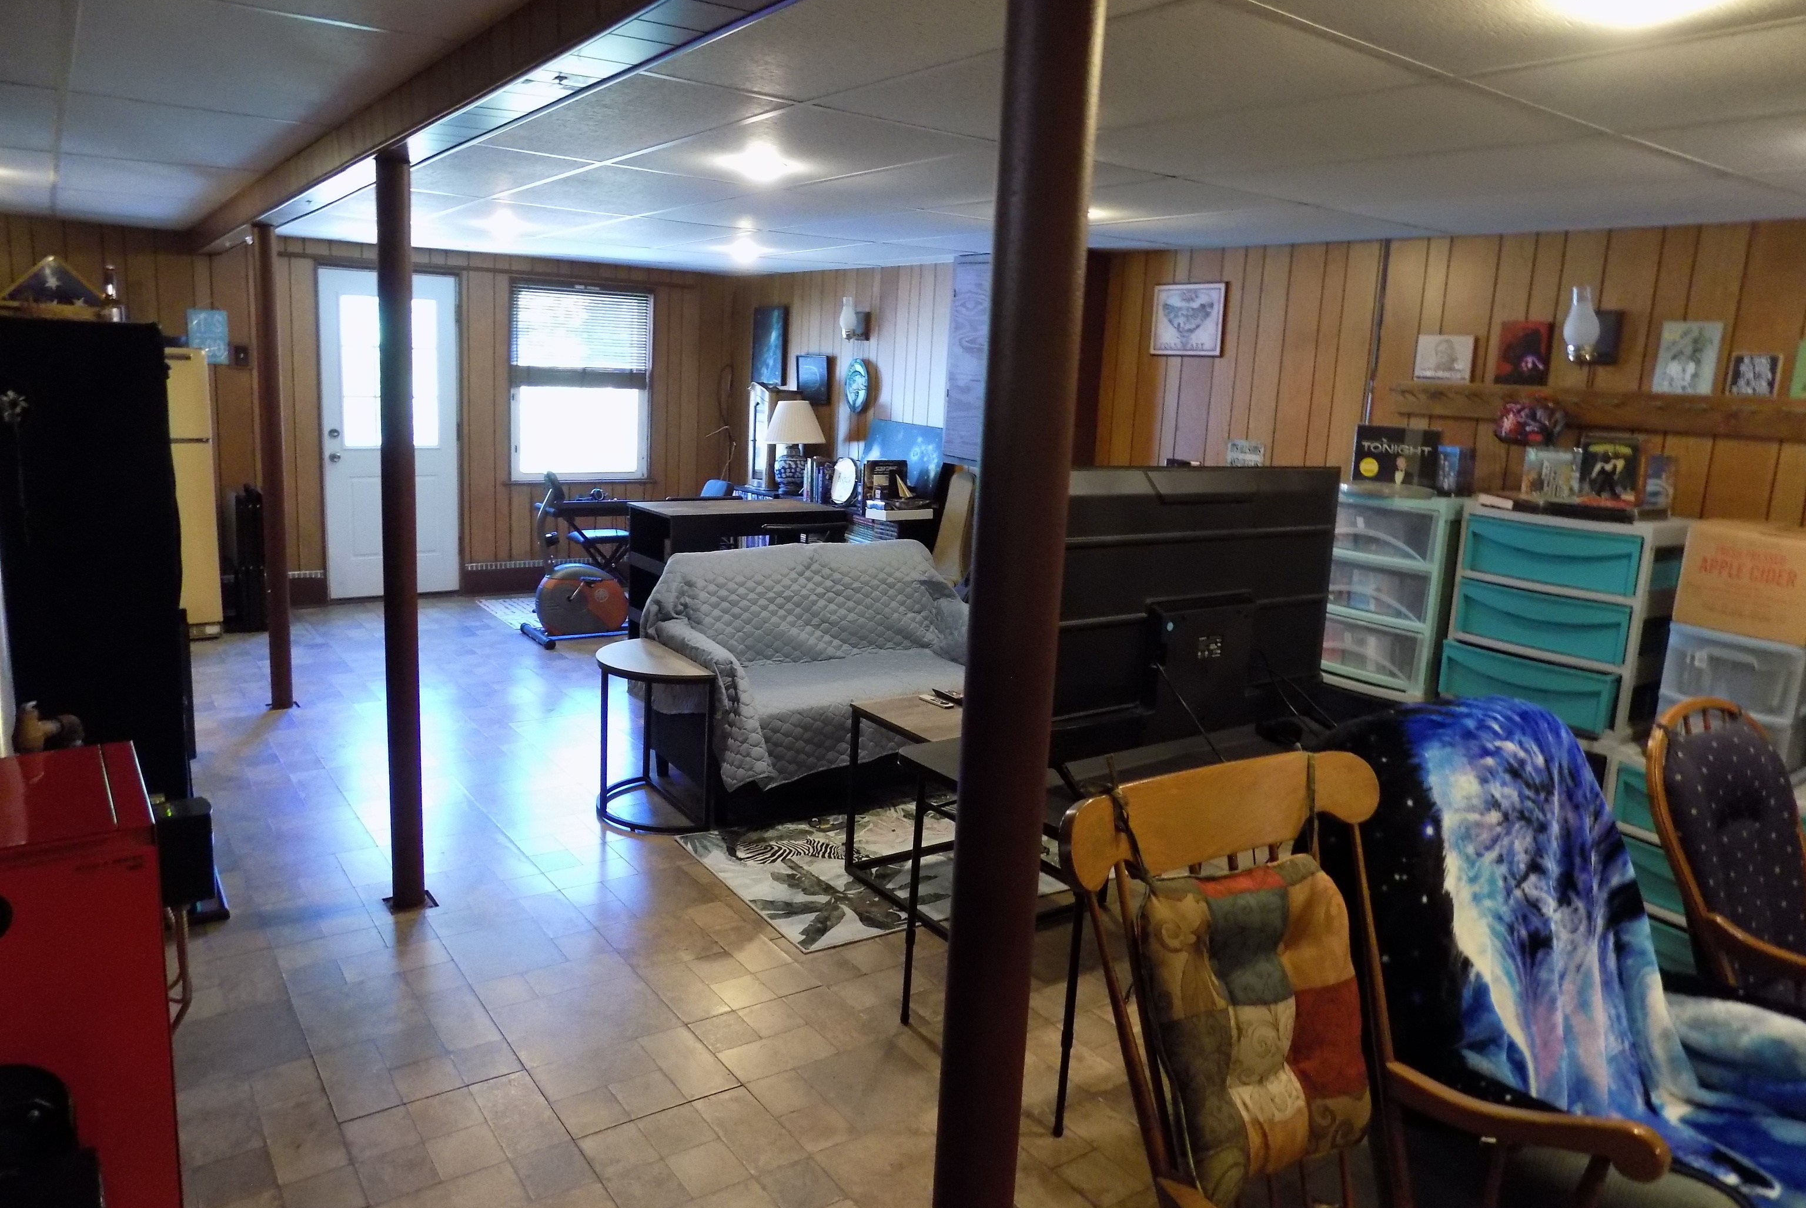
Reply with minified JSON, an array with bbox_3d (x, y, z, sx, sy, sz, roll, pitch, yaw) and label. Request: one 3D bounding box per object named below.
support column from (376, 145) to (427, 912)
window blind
[{"bbox_3d":[-1.333,-0.138,3.158,0.085,1.980,0.085,-5,13,-35],"label":"support column"},{"bbox_3d":[-2.170,-1.788,8.113,0.955,0.665,0.050,-5,14,-35],"label":"window blind"}]

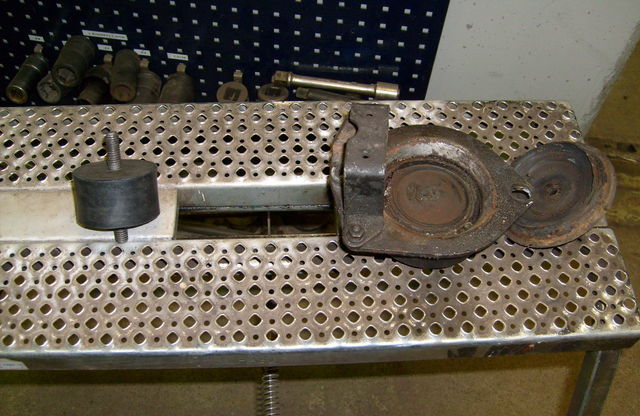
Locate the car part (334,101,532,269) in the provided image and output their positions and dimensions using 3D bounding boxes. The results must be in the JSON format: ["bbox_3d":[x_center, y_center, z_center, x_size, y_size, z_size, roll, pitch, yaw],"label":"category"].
[{"bbox_3d":[0.100,-0.023,0.574,0.181,0.058,0.146,-1,57,-3],"label":"car part"}]

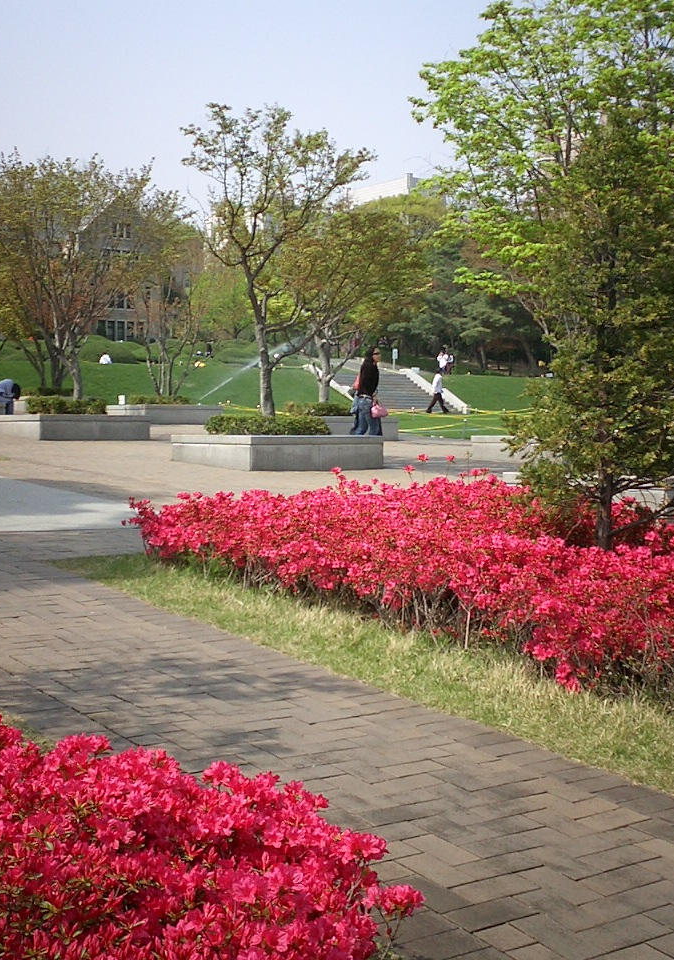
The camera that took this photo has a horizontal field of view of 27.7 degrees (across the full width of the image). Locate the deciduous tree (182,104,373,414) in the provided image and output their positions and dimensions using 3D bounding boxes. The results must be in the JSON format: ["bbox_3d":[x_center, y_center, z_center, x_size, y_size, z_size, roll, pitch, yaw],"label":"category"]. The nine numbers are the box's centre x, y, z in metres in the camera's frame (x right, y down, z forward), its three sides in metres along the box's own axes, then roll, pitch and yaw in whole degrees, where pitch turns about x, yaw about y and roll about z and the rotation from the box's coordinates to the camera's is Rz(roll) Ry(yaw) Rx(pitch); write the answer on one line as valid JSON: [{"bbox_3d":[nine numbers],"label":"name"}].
[{"bbox_3d":[-0.790,-2.740,17.950,2.500,4.300,2.500,0,2,0],"label":"deciduous tree"}]

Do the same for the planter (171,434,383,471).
[{"bbox_3d":[-0.809,-0.369,18.150,2.030,0.445,2.030,-1,2,-36],"label":"planter"}]

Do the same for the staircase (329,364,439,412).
[{"bbox_3d":[2.285,-3.549,53.764,4.700,1.850,3.600,-1,2,-36],"label":"staircase"}]

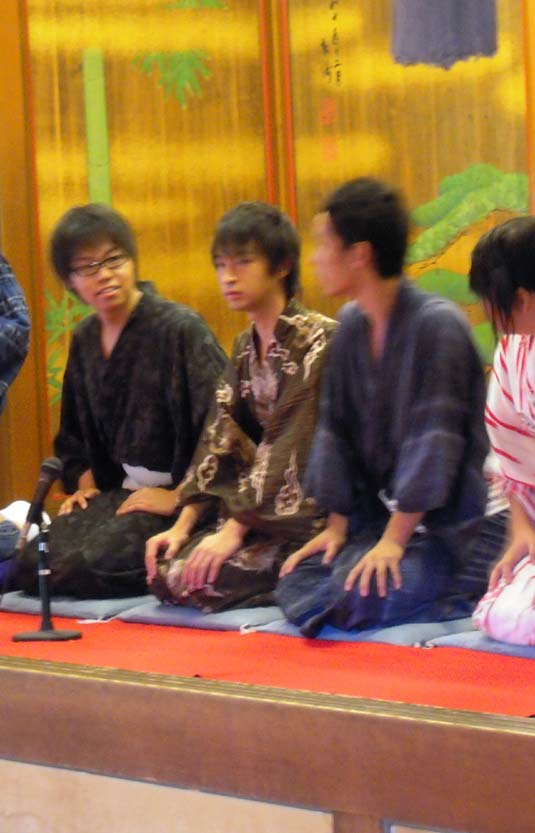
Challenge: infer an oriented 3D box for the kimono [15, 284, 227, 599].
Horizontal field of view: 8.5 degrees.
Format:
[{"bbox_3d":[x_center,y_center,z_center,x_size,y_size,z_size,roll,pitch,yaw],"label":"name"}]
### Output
[{"bbox_3d":[-0.314,0.053,8.732,0.640,0.740,0.530,-4,3,-40],"label":"kimono"}]

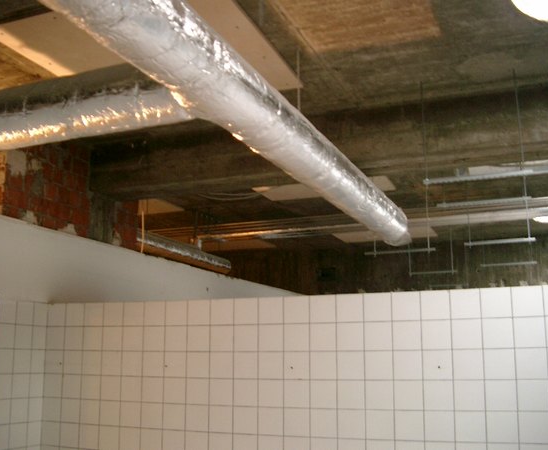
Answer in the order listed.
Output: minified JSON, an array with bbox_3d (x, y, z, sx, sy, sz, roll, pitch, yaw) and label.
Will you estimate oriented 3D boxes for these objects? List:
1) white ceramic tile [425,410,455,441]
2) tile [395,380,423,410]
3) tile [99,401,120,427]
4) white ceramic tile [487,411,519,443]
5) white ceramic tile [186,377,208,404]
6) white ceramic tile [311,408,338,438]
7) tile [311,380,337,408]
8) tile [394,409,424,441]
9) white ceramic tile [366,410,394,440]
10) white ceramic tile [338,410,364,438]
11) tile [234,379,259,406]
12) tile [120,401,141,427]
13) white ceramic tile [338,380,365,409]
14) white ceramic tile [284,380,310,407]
[{"bbox_3d":[0.818,0.993,3.167,0.150,0.150,0.010,-5,-13,21],"label":"white ceramic tile"},{"bbox_3d":[0.683,0.863,3.252,0.150,0.150,0.010,-5,-13,21],"label":"tile"},{"bbox_3d":[-0.997,1.146,3.903,0.150,0.150,0.010,-5,-13,21],"label":"tile"},{"bbox_3d":[1.077,0.954,3.026,0.150,0.150,0.009,-5,-13,21],"label":"white ceramic tile"},{"bbox_3d":[-0.441,0.963,3.716,0.150,0.150,0.010,-5,-13,21],"label":"white ceramic tile"},{"bbox_3d":[0.264,1.046,3.386,0.150,0.150,0.010,-5,-13,21],"label":"white ceramic tile"},{"bbox_3d":[0.264,0.901,3.416,0.150,0.150,0.010,-5,-13,21],"label":"tile"},{"bbox_3d":[0.680,1.007,3.220,0.150,0.150,0.010,-5,-13,21],"label":"tile"},{"bbox_3d":[0.548,1.032,3.300,0.150,0.150,0.009,-5,-13,21],"label":"white ceramic tile"},{"bbox_3d":[0.402,1.033,3.329,0.150,0.150,0.010,-5,-13,21],"label":"white ceramic tile"},{"bbox_3d":[-0.158,0.936,3.582,0.150,0.150,0.010,-5,-13,21],"label":"tile"},{"bbox_3d":[-0.862,1.133,3.853,0.150,0.150,0.009,-5,-13,21],"label":"tile"},{"bbox_3d":[0.405,0.889,3.361,0.150,0.150,0.010,-5,-13,21],"label":"white ceramic tile"},{"bbox_3d":[0.128,0.918,3.492,0.150,0.150,0.009,-5,-13,21],"label":"white ceramic tile"}]

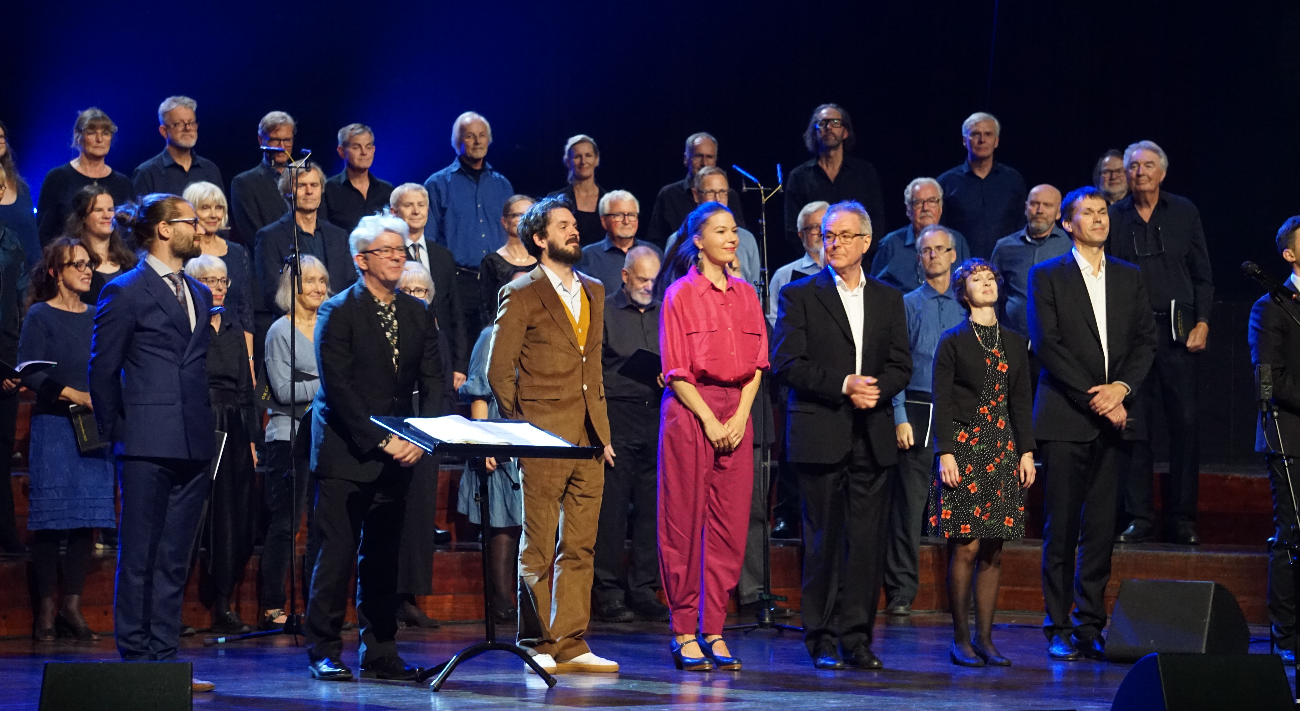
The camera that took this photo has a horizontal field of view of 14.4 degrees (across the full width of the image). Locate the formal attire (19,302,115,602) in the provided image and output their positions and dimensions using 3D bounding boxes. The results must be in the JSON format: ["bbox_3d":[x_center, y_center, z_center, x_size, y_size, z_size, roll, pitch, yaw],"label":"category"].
[{"bbox_3d":[-2.455,0.410,21.700,0.450,1.270,0.340,0,0,-25],"label":"formal attire"}]

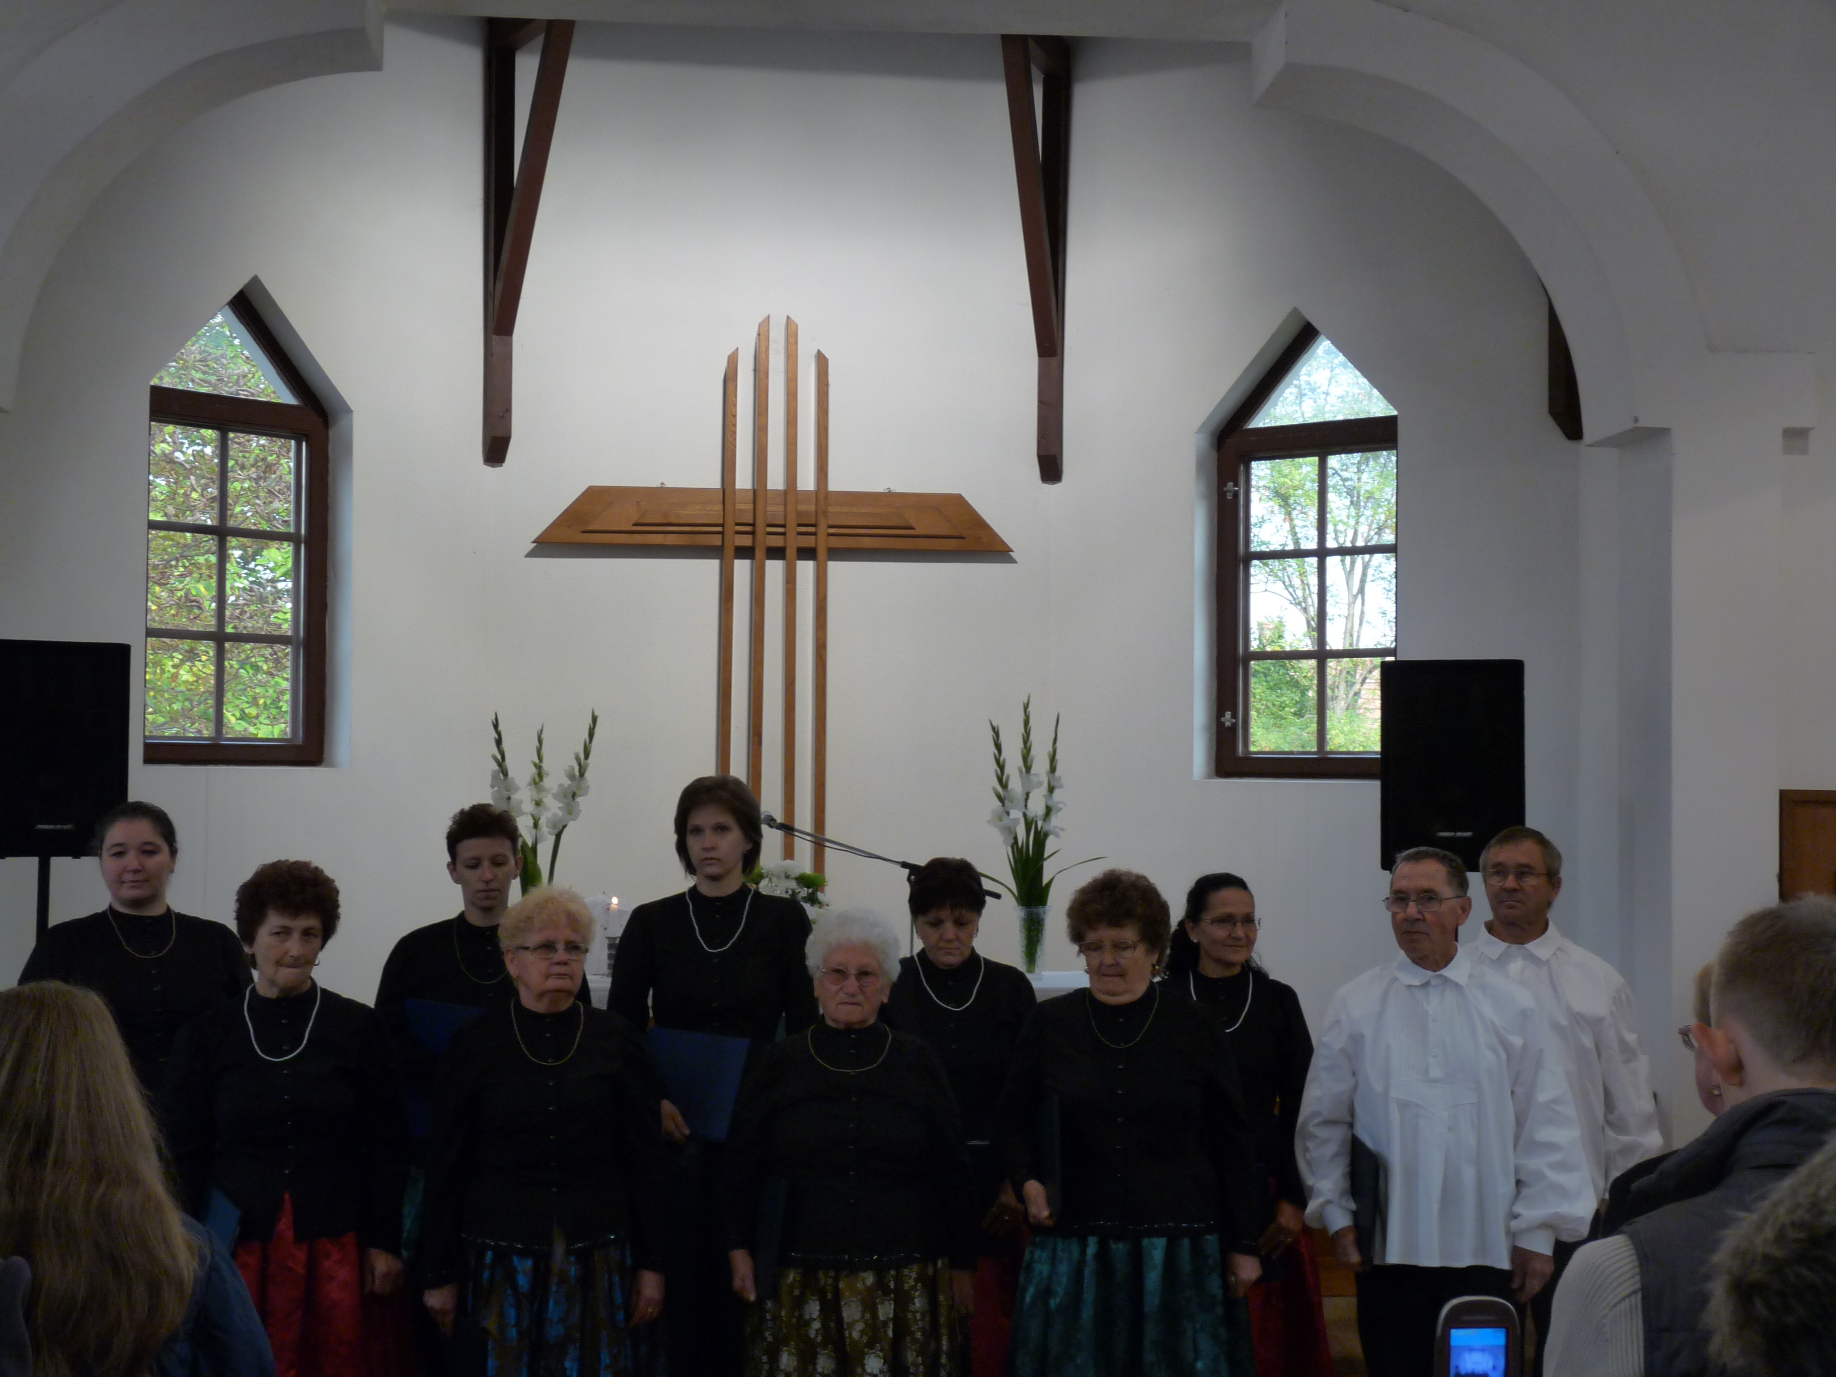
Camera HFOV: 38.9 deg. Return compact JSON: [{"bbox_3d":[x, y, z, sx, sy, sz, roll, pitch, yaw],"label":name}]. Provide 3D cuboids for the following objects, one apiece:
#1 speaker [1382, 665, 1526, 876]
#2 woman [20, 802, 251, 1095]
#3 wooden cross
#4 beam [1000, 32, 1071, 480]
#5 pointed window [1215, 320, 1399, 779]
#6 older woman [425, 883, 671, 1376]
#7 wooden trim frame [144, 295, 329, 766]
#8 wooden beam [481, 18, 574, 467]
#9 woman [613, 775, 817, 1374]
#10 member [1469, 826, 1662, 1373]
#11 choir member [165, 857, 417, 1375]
[{"bbox_3d":[1.654,0.240,8.036,0.424,0.641,0.380,0,-2,12],"label":"speaker"},{"bbox_3d":[-1.735,1.096,5.726,0.520,1.700,0.320,1,-2,-20],"label":"woman"},{"bbox_3d":[-0.517,-0.314,9.337,1.717,2.047,0.100,1,-2,-6],"label":"wooden cross"},{"bbox_3d":[0.424,-1.500,9.196,0.075,1.493,0.680,0,-2,17],"label":"beam"},{"bbox_3d":[1.408,-0.488,9.021,0.803,1.617,0.100,-1,-2,39],"label":"pointed window"},{"bbox_3d":[-0.765,1.173,5.279,0.500,1.536,0.340,1,-2,-12],"label":"older woman"},{"bbox_3d":[-2.312,-0.545,8.626,0.100,1.613,0.794,-1,-2,39],"label":"wooden trim frame"},{"bbox_3d":[-1.366,-1.531,9.021,0.075,1.457,0.680,1,-2,-28],"label":"wooden beam"},{"bbox_3d":[-0.464,1.077,5.825,0.470,1.764,0.300,1,-2,-6],"label":"woman"},{"bbox_3d":[1.409,1.147,5.977,0.570,1.662,0.330,0,-2,18],"label":"member"},{"bbox_3d":[-1.280,1.141,5.228,0.500,1.590,0.330,1,-2,-14],"label":"choir member"}]

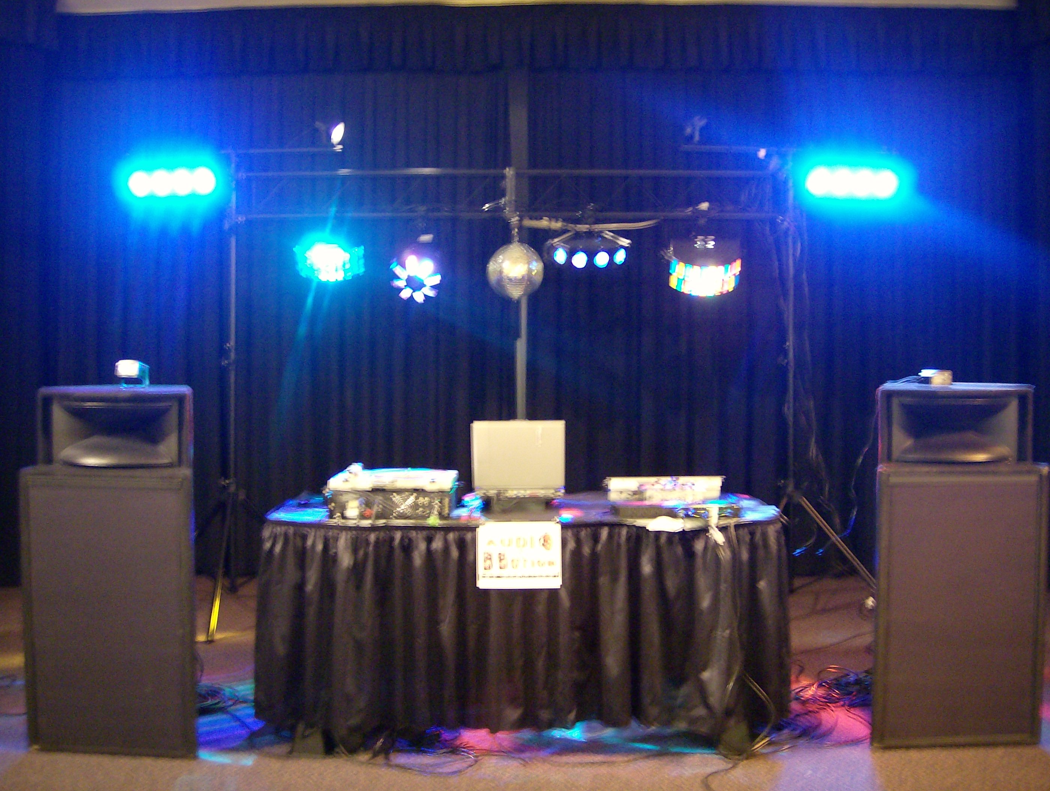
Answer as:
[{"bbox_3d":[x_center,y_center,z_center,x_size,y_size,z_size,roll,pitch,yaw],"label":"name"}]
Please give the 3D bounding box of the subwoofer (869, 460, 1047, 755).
[{"bbox_3d":[1.454,0.700,3.930,0.565,0.945,0.530,0,3,-1],"label":"subwoofer"}]

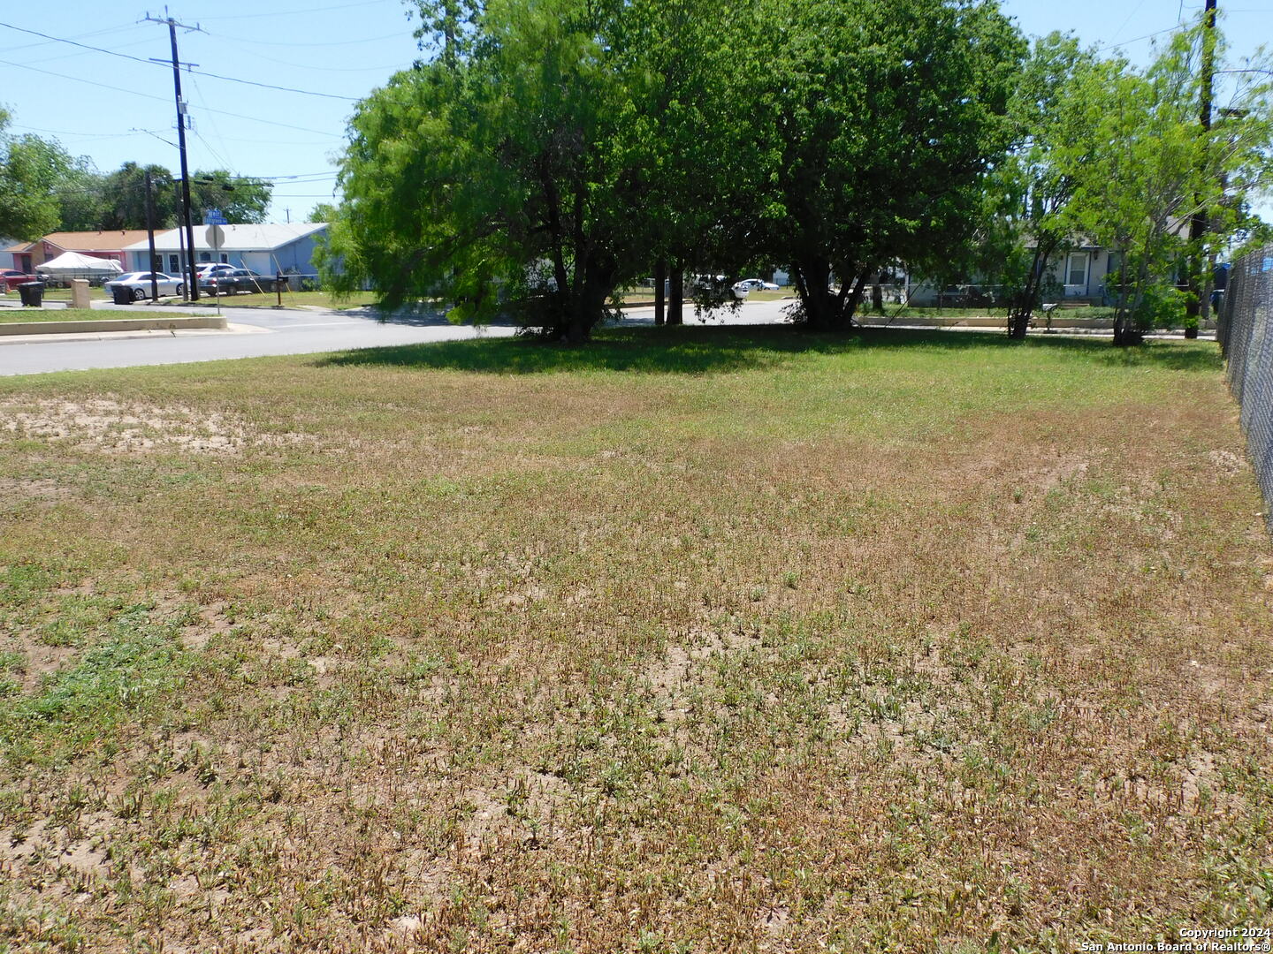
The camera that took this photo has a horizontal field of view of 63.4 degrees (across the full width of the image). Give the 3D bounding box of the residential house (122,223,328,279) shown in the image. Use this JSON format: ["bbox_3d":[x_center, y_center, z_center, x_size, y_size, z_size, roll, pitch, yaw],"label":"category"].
[{"bbox_3d":[-26.497,-15.228,71.458,14.549,4.338,9.513,6,13,28],"label":"residential house"}]

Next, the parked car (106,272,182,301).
[{"bbox_3d":[-28.771,-11.357,60.863,1.820,1.460,4.850,6,16,28],"label":"parked car"}]

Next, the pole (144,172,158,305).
[{"bbox_3d":[-26.269,-13.028,55.838,0.250,6.903,0.250,8,12,28],"label":"pole"}]

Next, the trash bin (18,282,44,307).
[{"bbox_3d":[-27.916,-8.424,47.557,0.700,1.110,0.820,5,12,25],"label":"trash bin"}]

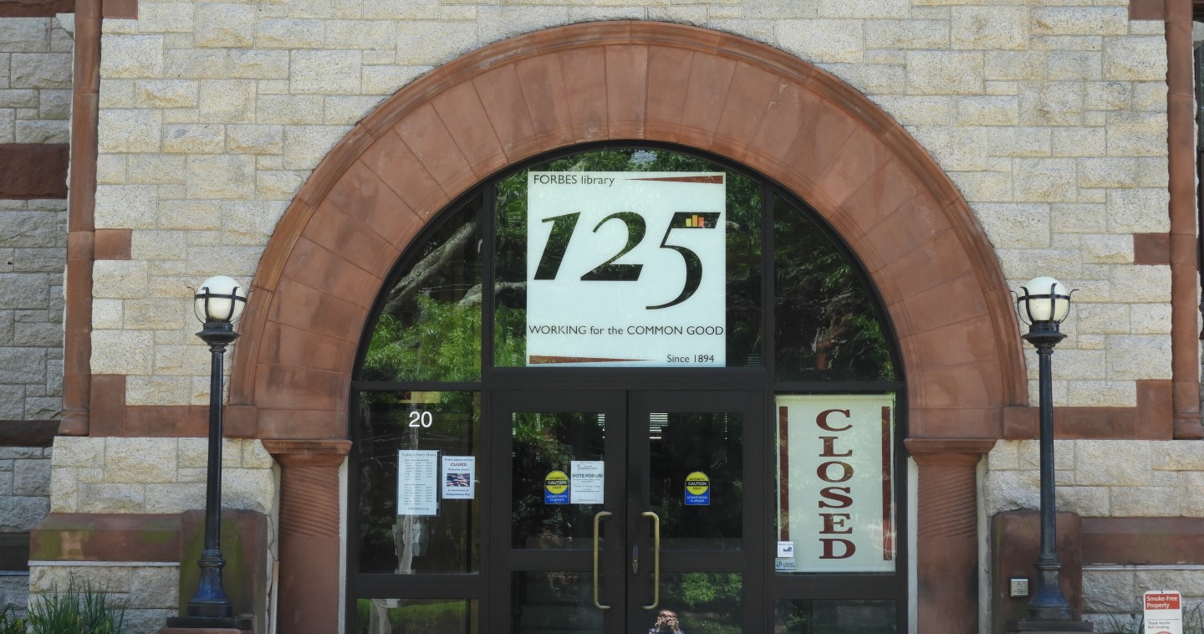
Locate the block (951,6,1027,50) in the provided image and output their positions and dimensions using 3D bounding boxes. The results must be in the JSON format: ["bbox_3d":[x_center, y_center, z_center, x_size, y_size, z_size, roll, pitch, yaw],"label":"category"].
[{"bbox_3d":[2.523,-1.873,18.212,0.490,0.293,0.160,0,-6,1],"label":"block"}]

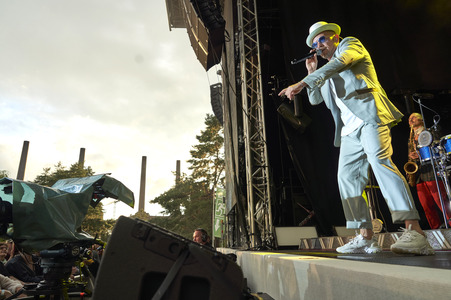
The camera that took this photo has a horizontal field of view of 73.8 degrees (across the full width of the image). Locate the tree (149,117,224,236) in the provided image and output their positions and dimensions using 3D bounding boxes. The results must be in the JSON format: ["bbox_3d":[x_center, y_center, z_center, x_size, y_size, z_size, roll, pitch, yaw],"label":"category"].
[{"bbox_3d":[-3.445,3.135,32.343,9.000,14.500,8.500,0,-15,-6],"label":"tree"}]

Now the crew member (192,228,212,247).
[{"bbox_3d":[-0.275,1.889,3.798,0.340,1.760,0.500,5,-17,-24],"label":"crew member"}]

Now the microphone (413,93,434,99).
[{"bbox_3d":[2.505,-0.689,3.800,0.250,0.065,0.060,0,-15,-6],"label":"microphone"}]

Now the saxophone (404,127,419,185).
[{"bbox_3d":[2.421,0.084,3.900,0.220,0.800,0.340,-3,-15,37],"label":"saxophone"}]

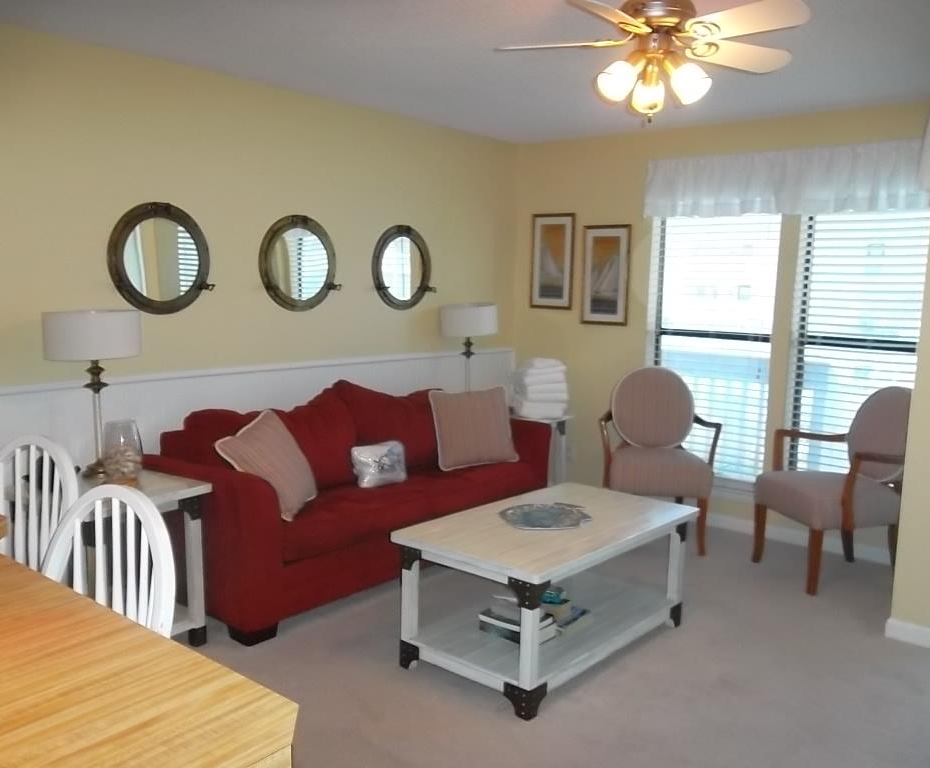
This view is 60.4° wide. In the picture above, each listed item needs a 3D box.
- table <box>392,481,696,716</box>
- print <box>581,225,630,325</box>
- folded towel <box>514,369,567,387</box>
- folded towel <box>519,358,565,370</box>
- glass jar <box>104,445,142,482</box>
[{"bbox_3d":[0.346,0.783,3.128,0.649,0.513,1.135,8,10,41],"label":"table"},{"bbox_3d":[0.914,-0.711,5.238,0.360,0.630,0.025,8,10,41],"label":"print"},{"bbox_3d":[0.463,-0.060,4.885,0.270,0.100,0.250,-1,8,-14],"label":"folded towel"},{"bbox_3d":[0.465,-0.133,4.876,0.255,0.060,0.240,-1,8,-14],"label":"folded towel"},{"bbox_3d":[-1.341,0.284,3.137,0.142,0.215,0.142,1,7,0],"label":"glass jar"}]

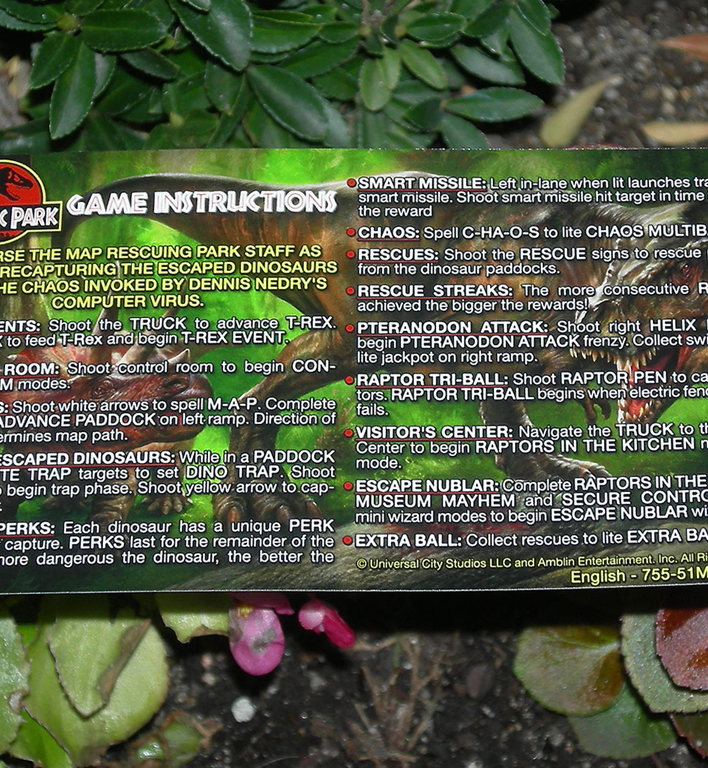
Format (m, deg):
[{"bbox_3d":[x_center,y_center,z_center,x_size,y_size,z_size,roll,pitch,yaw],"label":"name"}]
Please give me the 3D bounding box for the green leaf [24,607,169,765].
[{"bbox_3d":[-0.047,0.054,0.466,0.028,0.008,0.035,3,72,-5],"label":"green leaf"}]

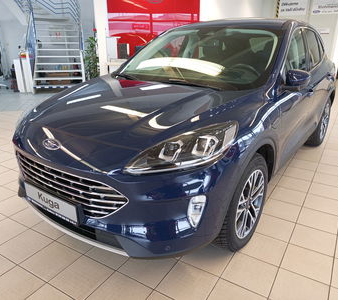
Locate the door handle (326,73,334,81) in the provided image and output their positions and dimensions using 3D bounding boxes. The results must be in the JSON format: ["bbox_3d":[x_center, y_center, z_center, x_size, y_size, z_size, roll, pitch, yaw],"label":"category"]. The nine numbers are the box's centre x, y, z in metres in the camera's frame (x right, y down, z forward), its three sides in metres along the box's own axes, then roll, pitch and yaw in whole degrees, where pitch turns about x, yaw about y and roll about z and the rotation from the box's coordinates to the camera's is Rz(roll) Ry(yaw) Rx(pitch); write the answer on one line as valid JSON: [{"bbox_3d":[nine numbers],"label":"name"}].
[{"bbox_3d":[1.946,-0.885,3.493,0.055,0.050,0.210,14,24,34],"label":"door handle"}]

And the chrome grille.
[{"bbox_3d":[-0.663,0.179,1.726,1.060,0.250,0.150,14,24,34],"label":"chrome grille"}]

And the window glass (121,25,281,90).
[{"bbox_3d":[0.243,-0.880,2.656,1.430,0.130,1.030,14,55,34],"label":"window glass"}]

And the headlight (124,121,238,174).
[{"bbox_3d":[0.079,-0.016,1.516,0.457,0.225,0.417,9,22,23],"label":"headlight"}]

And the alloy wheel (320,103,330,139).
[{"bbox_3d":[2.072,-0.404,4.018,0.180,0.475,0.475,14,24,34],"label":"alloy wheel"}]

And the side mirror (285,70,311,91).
[{"bbox_3d":[0.944,-0.502,2.105,0.195,0.150,0.145,14,24,34],"label":"side mirror"}]

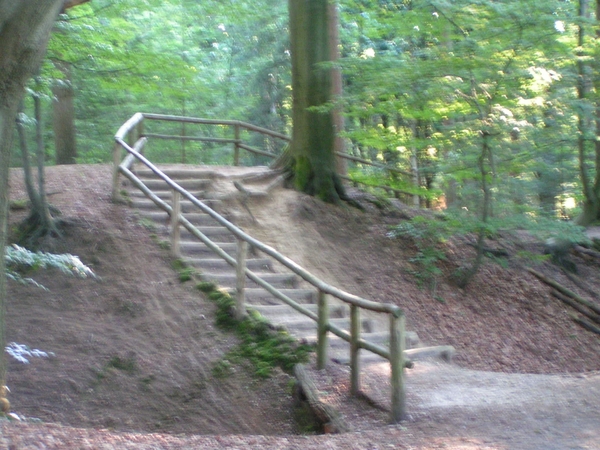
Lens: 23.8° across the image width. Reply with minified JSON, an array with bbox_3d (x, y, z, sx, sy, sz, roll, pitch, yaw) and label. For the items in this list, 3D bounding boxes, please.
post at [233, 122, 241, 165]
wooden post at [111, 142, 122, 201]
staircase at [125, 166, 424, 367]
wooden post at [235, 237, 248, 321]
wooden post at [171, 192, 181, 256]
[{"bbox_3d":[-1.330,-1.673,30.000,0.120,0.981,0.120,0,-1,0],"label":"post"},{"bbox_3d":[-2.995,-0.865,23.200,0.120,0.963,0.120,0,-1,0],"label":"wooden post"},{"bbox_3d":[-0.550,0.389,21.497,1.650,2.850,7.900,0,-1,-26],"label":"staircase"},{"bbox_3d":[-0.786,0.732,19.100,0.125,1.102,0.125,0,-1,0],"label":"wooden post"},{"bbox_3d":[-1.848,-0.007,21.100,0.120,1.009,0.120,0,-1,0],"label":"wooden post"}]

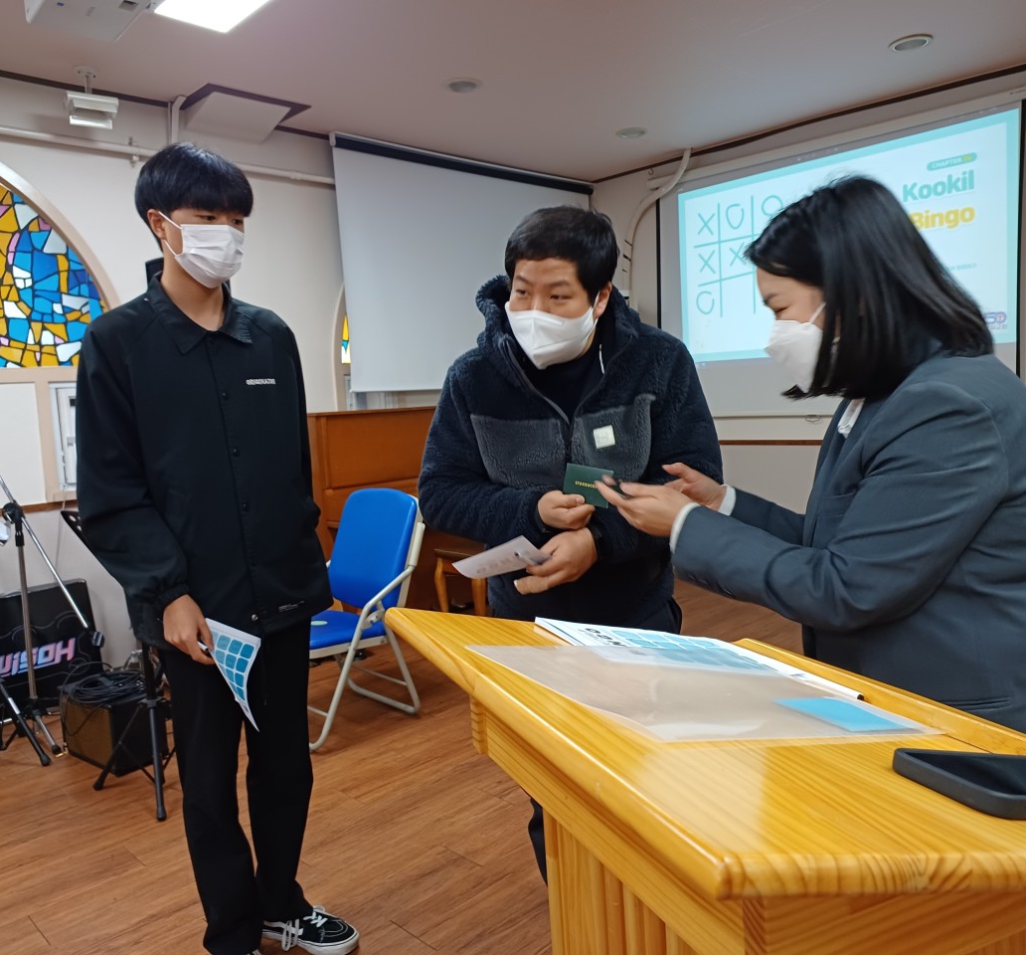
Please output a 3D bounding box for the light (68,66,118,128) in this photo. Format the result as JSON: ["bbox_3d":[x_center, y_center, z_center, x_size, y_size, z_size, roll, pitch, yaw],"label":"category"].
[{"bbox_3d":[-1.637,-1.476,3.307,0.200,0.230,0.150,-8,8,-44],"label":"light"}]

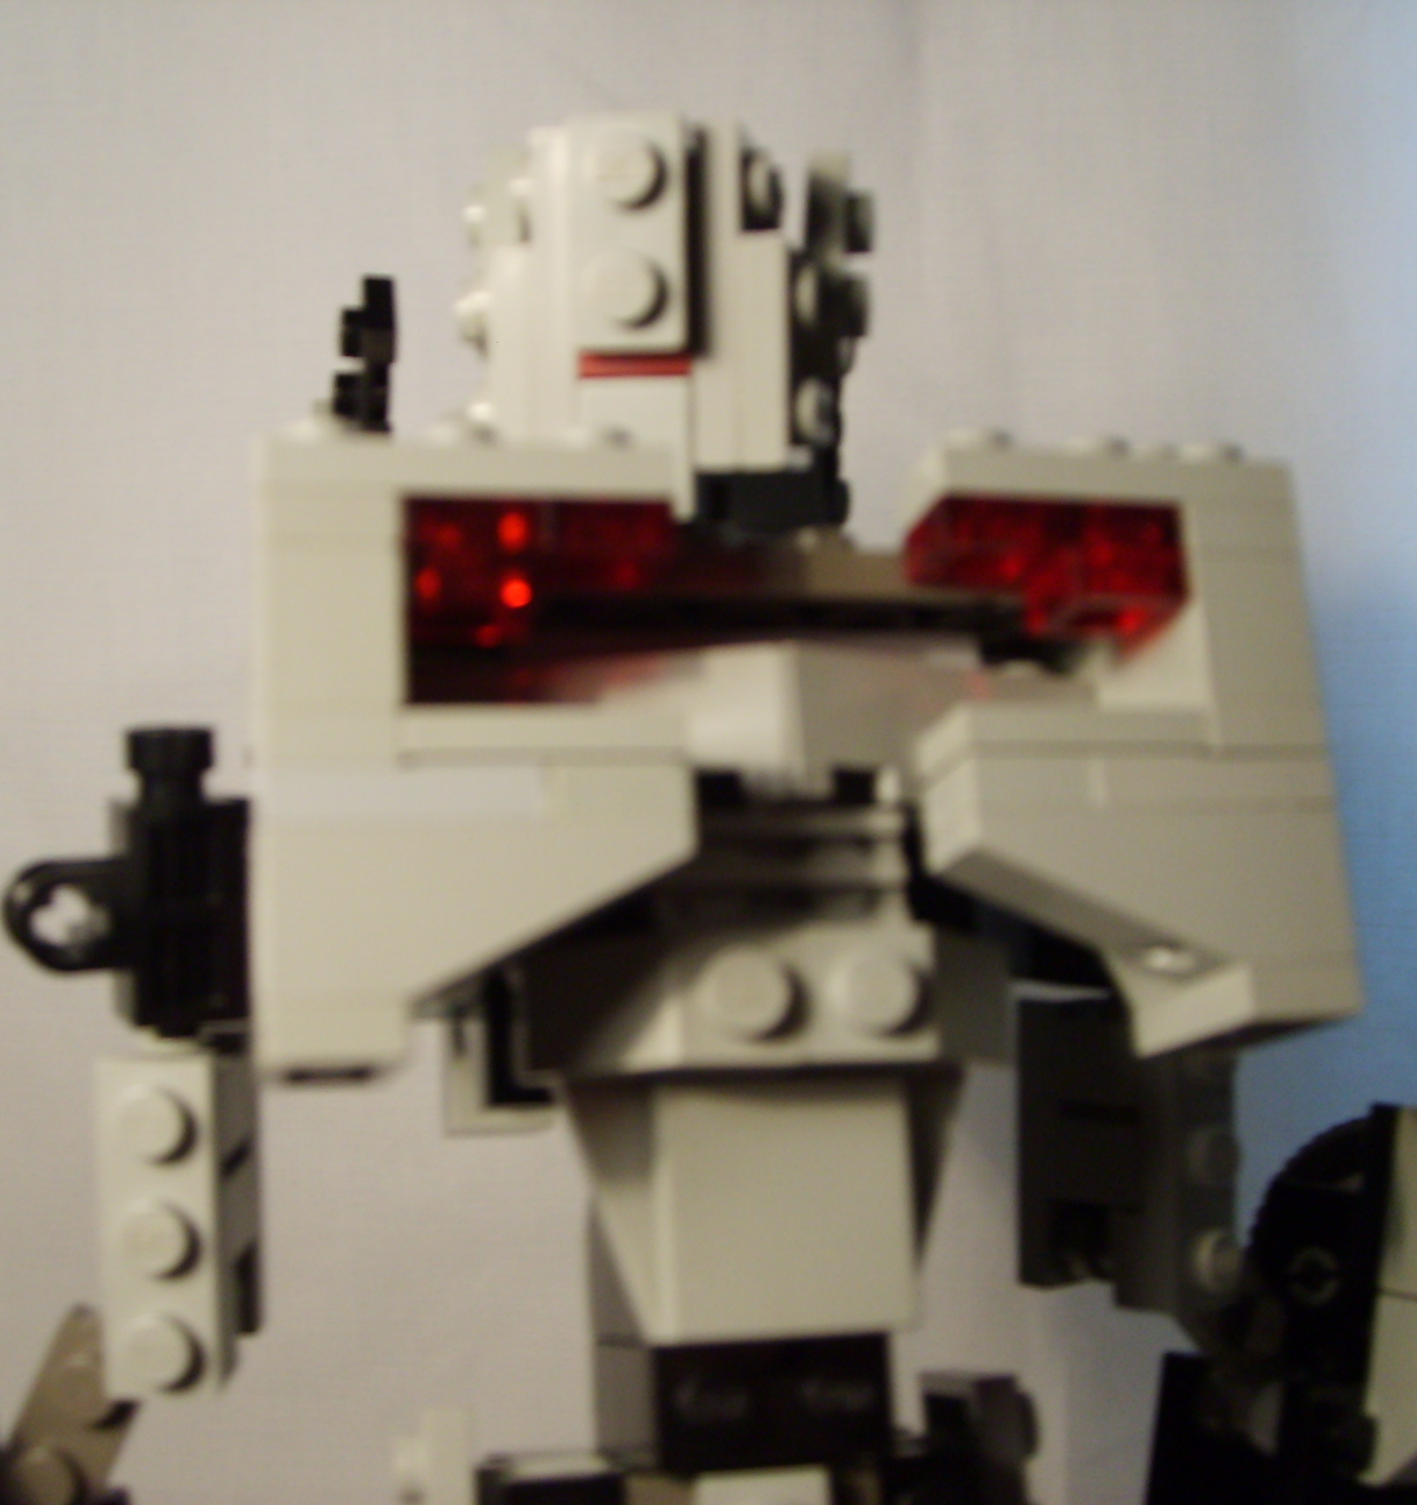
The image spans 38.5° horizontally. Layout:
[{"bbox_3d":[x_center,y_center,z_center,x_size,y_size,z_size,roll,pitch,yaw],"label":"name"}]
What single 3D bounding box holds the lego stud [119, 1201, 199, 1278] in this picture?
[{"bbox_3d":[-0.040,0.035,0.146,0.005,0.005,0.002,-5,-13,-13],"label":"lego stud"}]

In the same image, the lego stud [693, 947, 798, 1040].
[{"bbox_3d":[0.002,0.014,0.122,0.005,0.005,0.002,0,-10,-15],"label":"lego stud"}]

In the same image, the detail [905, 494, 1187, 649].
[{"bbox_3d":[0.021,-0.011,0.128,0.016,0.006,0.008,-1,-13,-12],"label":"detail"}]

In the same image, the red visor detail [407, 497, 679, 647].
[{"bbox_3d":[-0.010,-0.011,0.124,0.016,0.009,0.007,-1,-8,-9],"label":"red visor detail"}]

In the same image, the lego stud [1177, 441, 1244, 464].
[{"bbox_3d":[0.034,-0.020,0.137,0.005,0.002,0.005,-1,-10,-13],"label":"lego stud"}]

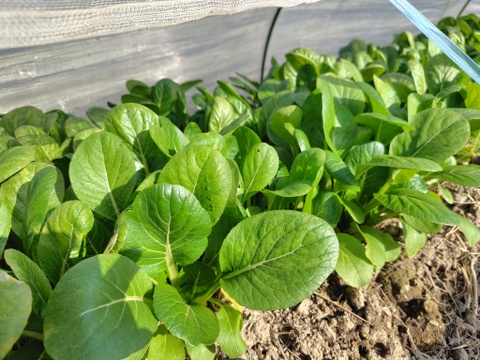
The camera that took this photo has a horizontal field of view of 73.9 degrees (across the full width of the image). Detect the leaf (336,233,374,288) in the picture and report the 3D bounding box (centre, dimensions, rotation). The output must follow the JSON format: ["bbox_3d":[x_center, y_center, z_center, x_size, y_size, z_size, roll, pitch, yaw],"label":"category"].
[{"bbox_3d":[0.199,0.143,0.560,0.070,0.028,0.096,-26,72,-9],"label":"leaf"}]

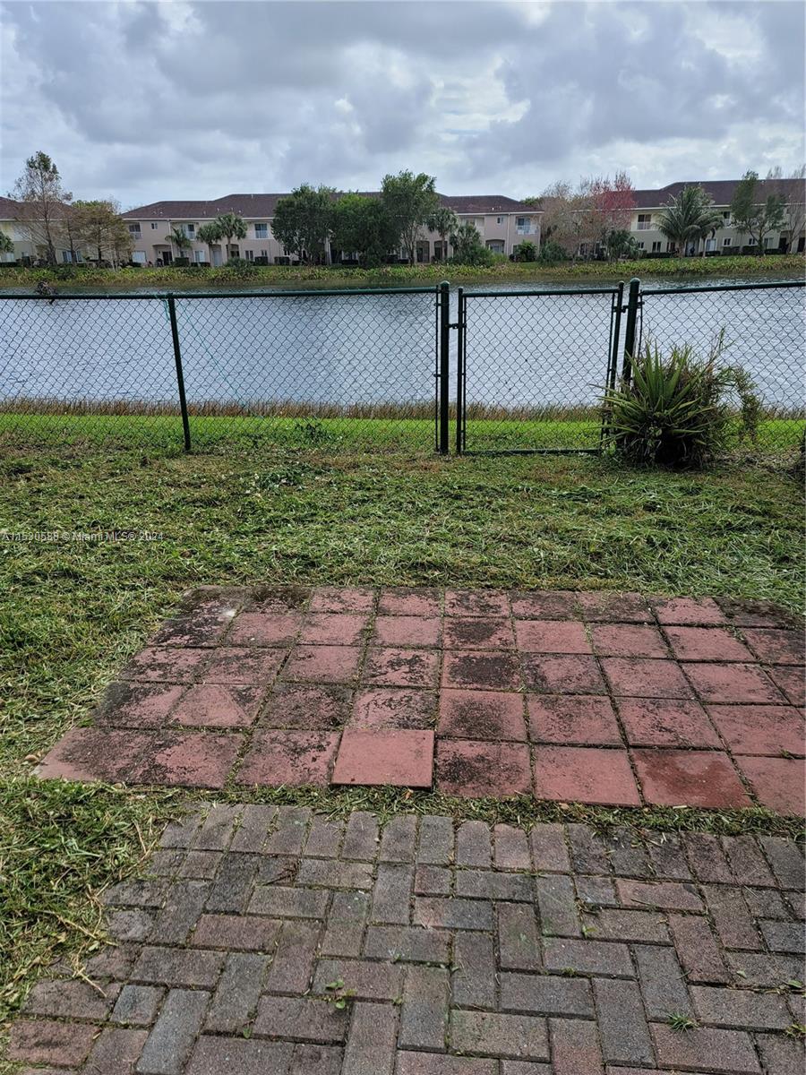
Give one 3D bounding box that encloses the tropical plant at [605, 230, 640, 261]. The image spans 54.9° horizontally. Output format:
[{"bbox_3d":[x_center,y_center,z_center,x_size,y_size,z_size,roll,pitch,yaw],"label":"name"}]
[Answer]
[{"bbox_3d":[22.977,-30.626,81.450,3.760,3.080,3.380,5,21,14],"label":"tropical plant"}]

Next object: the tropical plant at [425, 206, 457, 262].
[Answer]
[{"bbox_3d":[4.391,-34.087,87.501,3.430,5.930,3.430,1,21,3],"label":"tropical plant"}]

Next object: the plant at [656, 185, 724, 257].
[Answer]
[{"bbox_3d":[29.823,-32.754,80.664,7.070,7.090,6.370,6,22,18],"label":"plant"}]

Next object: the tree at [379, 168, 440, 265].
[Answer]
[{"bbox_3d":[0.729,-34.590,84.218,6.410,9.440,6.410,0,20,1],"label":"tree"}]

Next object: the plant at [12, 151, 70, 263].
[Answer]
[{"bbox_3d":[-36.674,-33.279,78.814,6.180,10.780,5.570,-9,22,-22],"label":"plant"}]

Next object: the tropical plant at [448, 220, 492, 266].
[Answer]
[{"bbox_3d":[7.227,-31.377,82.972,4.790,4.570,4.310,1,21,5],"label":"tropical plant"}]

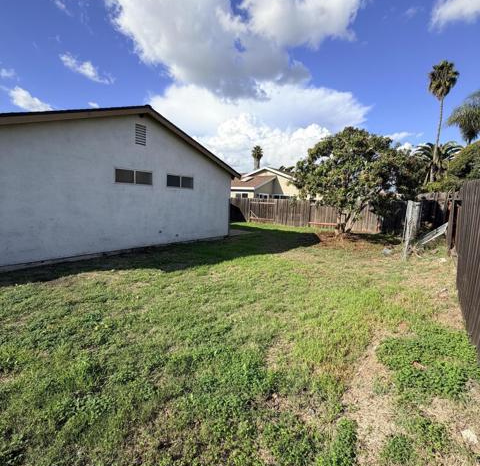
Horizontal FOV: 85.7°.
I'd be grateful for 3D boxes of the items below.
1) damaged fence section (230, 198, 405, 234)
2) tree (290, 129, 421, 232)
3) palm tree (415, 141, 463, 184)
[{"bbox_3d":[3.920,-1.370,17.550,12.700,1.760,0.150,8,9,42],"label":"damaged fence section"},{"bbox_3d":[5.580,-2.519,12.860,5.900,5.273,5.600,5,8,23],"label":"tree"},{"bbox_3d":[20.952,-5.311,27.016,4.400,8.287,4.400,7,9,37],"label":"palm tree"}]

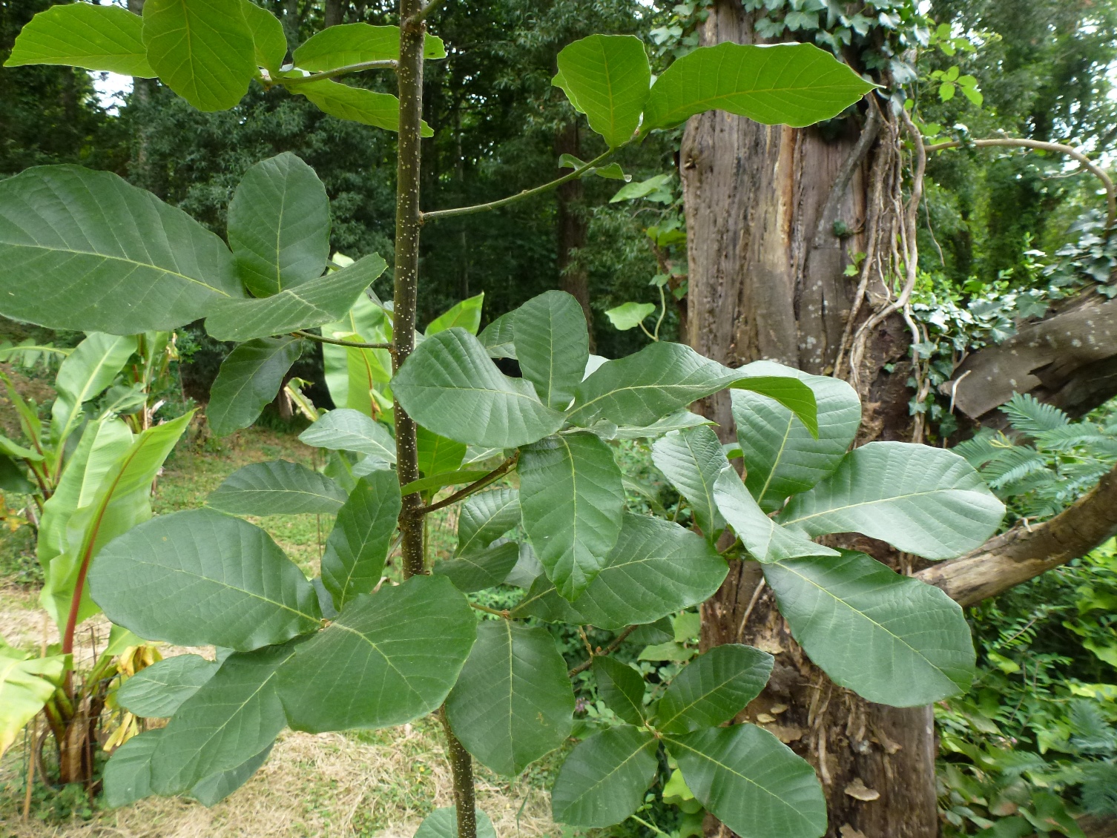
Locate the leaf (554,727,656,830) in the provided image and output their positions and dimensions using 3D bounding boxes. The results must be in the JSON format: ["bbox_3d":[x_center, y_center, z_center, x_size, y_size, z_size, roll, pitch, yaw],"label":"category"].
[{"bbox_3d":[0.043,0.338,0.742,0.132,0.022,0.092,-26,21,-30],"label":"leaf"}]

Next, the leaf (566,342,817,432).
[{"bbox_3d":[0.120,-0.027,0.690,0.250,0.060,0.090,-2,52,-21],"label":"leaf"}]

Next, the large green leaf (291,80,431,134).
[{"bbox_3d":[-0.185,-0.299,0.745,0.153,0.022,0.078,10,-3,-29],"label":"large green leaf"}]

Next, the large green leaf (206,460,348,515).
[{"bbox_3d":[-0.344,0.090,0.971,0.177,0.045,0.095,4,41,-6],"label":"large green leaf"}]

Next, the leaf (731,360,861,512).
[{"bbox_3d":[0.283,0.017,0.941,0.142,0.229,0.055,20,-30,13],"label":"leaf"}]

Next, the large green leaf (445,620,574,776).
[{"bbox_3d":[-0.042,0.240,0.677,0.112,0.131,0.028,-13,-31,13],"label":"large green leaf"}]

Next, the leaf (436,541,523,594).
[{"bbox_3d":[-0.074,0.152,0.772,0.095,0.028,0.113,-12,11,-36],"label":"leaf"}]

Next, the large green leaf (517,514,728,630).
[{"bbox_3d":[0.067,0.178,0.883,0.244,0.117,0.050,-12,-24,2],"label":"large green leaf"}]

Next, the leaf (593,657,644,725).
[{"bbox_3d":[0.065,0.276,0.792,0.058,0.017,0.082,-9,49,-49],"label":"leaf"}]

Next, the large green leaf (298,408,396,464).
[{"bbox_3d":[-0.279,0.025,1.057,0.140,0.040,0.101,18,33,-12],"label":"large green leaf"}]

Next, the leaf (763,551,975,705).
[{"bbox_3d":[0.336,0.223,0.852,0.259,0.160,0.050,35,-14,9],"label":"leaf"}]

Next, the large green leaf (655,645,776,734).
[{"bbox_3d":[0.193,0.336,0.961,0.177,0.087,0.040,-27,-26,-13],"label":"large green leaf"}]

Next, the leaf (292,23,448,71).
[{"bbox_3d":[-0.183,-0.362,0.759,0.172,0.022,0.085,-23,3,-30],"label":"leaf"}]

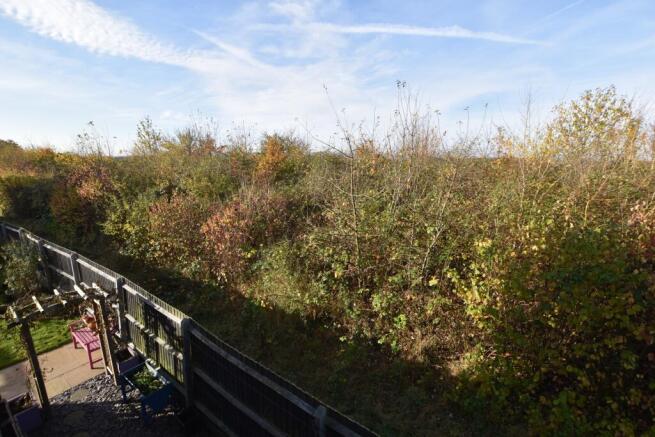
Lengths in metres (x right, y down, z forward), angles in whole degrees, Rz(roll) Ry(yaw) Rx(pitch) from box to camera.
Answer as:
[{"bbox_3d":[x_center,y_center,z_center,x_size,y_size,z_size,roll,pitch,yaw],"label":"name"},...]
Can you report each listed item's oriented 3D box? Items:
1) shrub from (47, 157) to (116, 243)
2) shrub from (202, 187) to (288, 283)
[{"bbox_3d":[-13.728,-0.899,15.520,2.900,4.200,2.700,-11,16,-41],"label":"shrub"},{"bbox_3d":[-3.251,0.548,11.191,3.000,3.200,2.600,-4,13,-16],"label":"shrub"}]

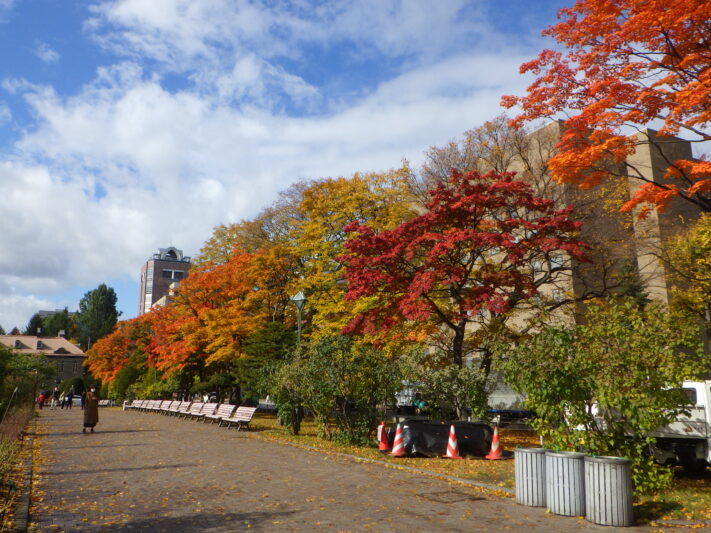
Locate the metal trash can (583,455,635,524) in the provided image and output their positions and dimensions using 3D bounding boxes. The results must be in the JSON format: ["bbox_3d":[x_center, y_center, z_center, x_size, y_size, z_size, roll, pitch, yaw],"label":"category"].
[{"bbox_3d":[2.982,2.635,6.780,0.490,0.710,0.490,0,-12,0],"label":"metal trash can"}]

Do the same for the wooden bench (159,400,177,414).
[{"bbox_3d":[-10.816,7.933,32.660,0.750,0.770,1.950,6,-13,-28],"label":"wooden bench"}]

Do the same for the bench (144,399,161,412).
[{"bbox_3d":[-12.681,8.643,36.033,0.750,0.770,1.950,6,-13,-28],"label":"bench"}]

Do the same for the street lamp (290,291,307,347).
[{"bbox_3d":[-2.010,3.379,20.751,0.480,5.018,0.480,6,-14,-28],"label":"street lamp"}]

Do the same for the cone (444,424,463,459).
[{"bbox_3d":[2.119,3.814,12.542,0.380,0.700,0.380,0,-12,0],"label":"cone"}]

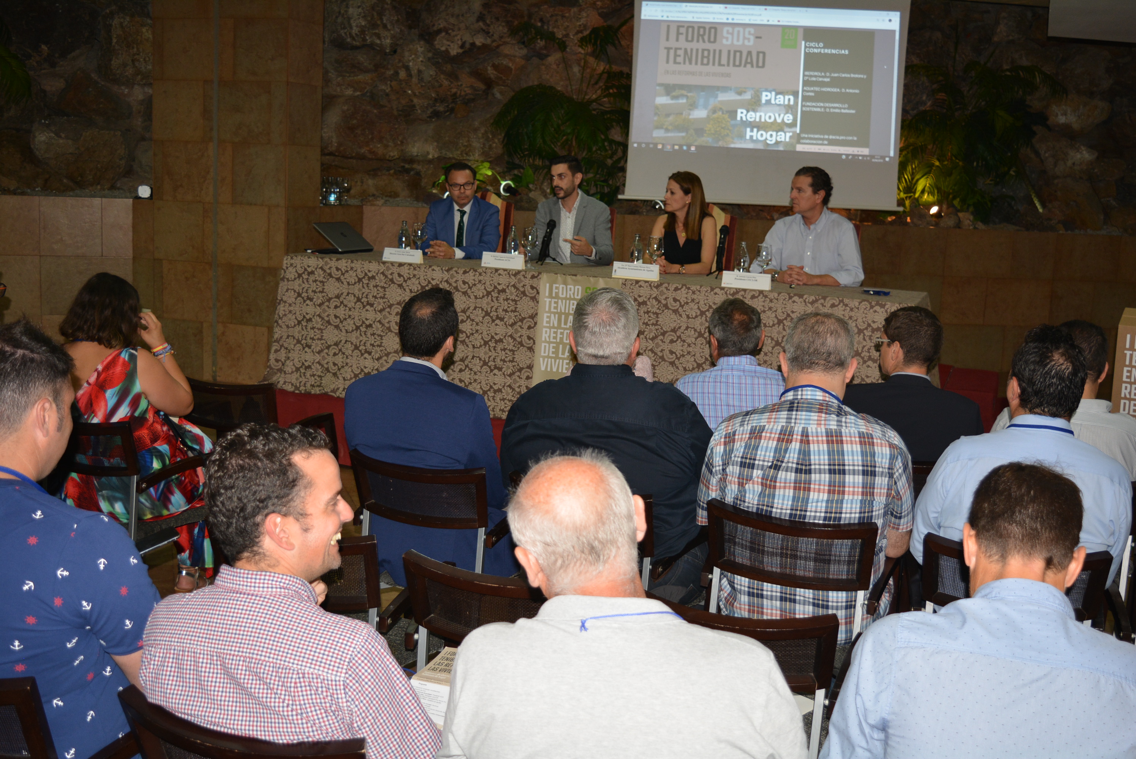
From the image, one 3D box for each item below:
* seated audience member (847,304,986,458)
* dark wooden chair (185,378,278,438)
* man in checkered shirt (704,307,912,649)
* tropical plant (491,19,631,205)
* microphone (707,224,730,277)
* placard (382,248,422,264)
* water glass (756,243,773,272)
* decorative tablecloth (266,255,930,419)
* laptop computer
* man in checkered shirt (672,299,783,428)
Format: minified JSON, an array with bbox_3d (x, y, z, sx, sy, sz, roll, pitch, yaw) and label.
[{"bbox_3d":[1.138,0.368,4.197,0.520,1.260,0.800,5,9,18],"label":"seated audience member"},{"bbox_3d":[-1.239,0.353,5.180,0.530,0.815,0.530,6,10,24],"label":"dark wooden chair"},{"bbox_3d":[0.709,0.443,3.507,0.540,1.280,0.800,6,9,23],"label":"man in checkered shirt"},{"bbox_3d":[0.023,-1.936,9.259,1.200,1.369,1.000,2,9,0],"label":"tropical plant"},{"bbox_3d":[0.813,-0.676,6.692,0.110,0.292,0.120,6,10,24],"label":"microphone"},{"bbox_3d":[-0.870,-0.669,6.766,0.250,0.075,0.045,7,10,27],"label":"placard"},{"bbox_3d":[0.998,-0.576,6.397,0.083,0.205,0.083,6,10,24],"label":"water glass"},{"bbox_3d":[0.121,-0.181,6.595,3.480,0.750,0.860,7,10,26],"label":"decorative tablecloth"},{"bbox_3d":[-1.369,-0.858,7.628,0.250,0.172,0.360,6,10,23],"label":"laptop computer"},{"bbox_3d":[0.646,0.317,4.417,0.500,1.250,0.800,6,9,23],"label":"man in checkered shirt"}]

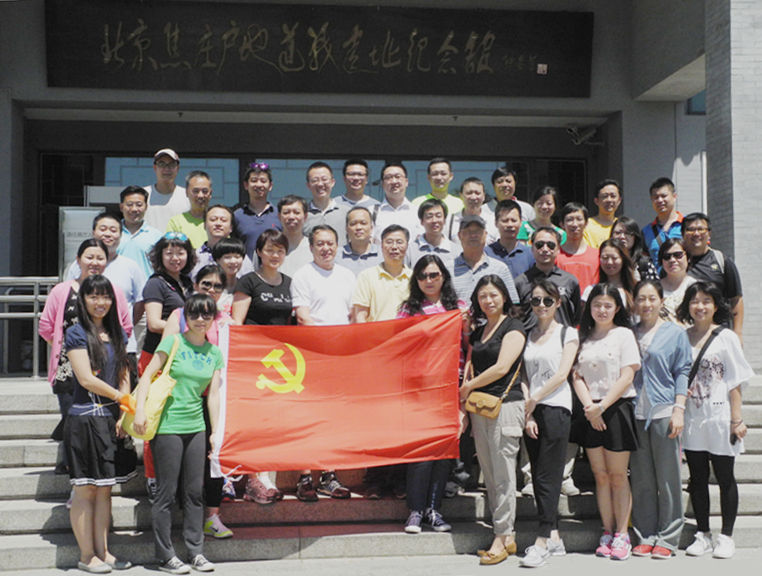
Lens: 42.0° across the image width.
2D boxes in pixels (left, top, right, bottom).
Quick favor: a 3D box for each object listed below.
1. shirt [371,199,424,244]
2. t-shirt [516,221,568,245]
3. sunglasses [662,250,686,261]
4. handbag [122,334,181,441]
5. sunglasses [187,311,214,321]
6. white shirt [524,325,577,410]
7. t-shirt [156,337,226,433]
[{"bbox_3d":[0.121,-0.371,7.750,0.480,0.690,0.260,0,-2,-1],"label":"shirt"},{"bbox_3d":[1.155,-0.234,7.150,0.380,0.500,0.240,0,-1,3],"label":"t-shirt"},{"bbox_3d":[1.944,-0.212,6.570,0.145,0.048,0.130,-11,-2,24],"label":"sunglasses"},{"bbox_3d":[-1.298,0.563,5.620,0.310,0.600,0.150,7,-2,30],"label":"handbag"},{"bbox_3d":[-1.019,0.158,5.620,0.143,0.052,0.135,0,-1,-9],"label":"sunglasses"},{"bbox_3d":[1.006,0.472,5.860,0.360,0.530,0.230,-1,-1,25],"label":"white shirt"},{"bbox_3d":[-1.093,0.551,5.670,0.410,0.580,0.250,0,-2,-16],"label":"t-shirt"}]

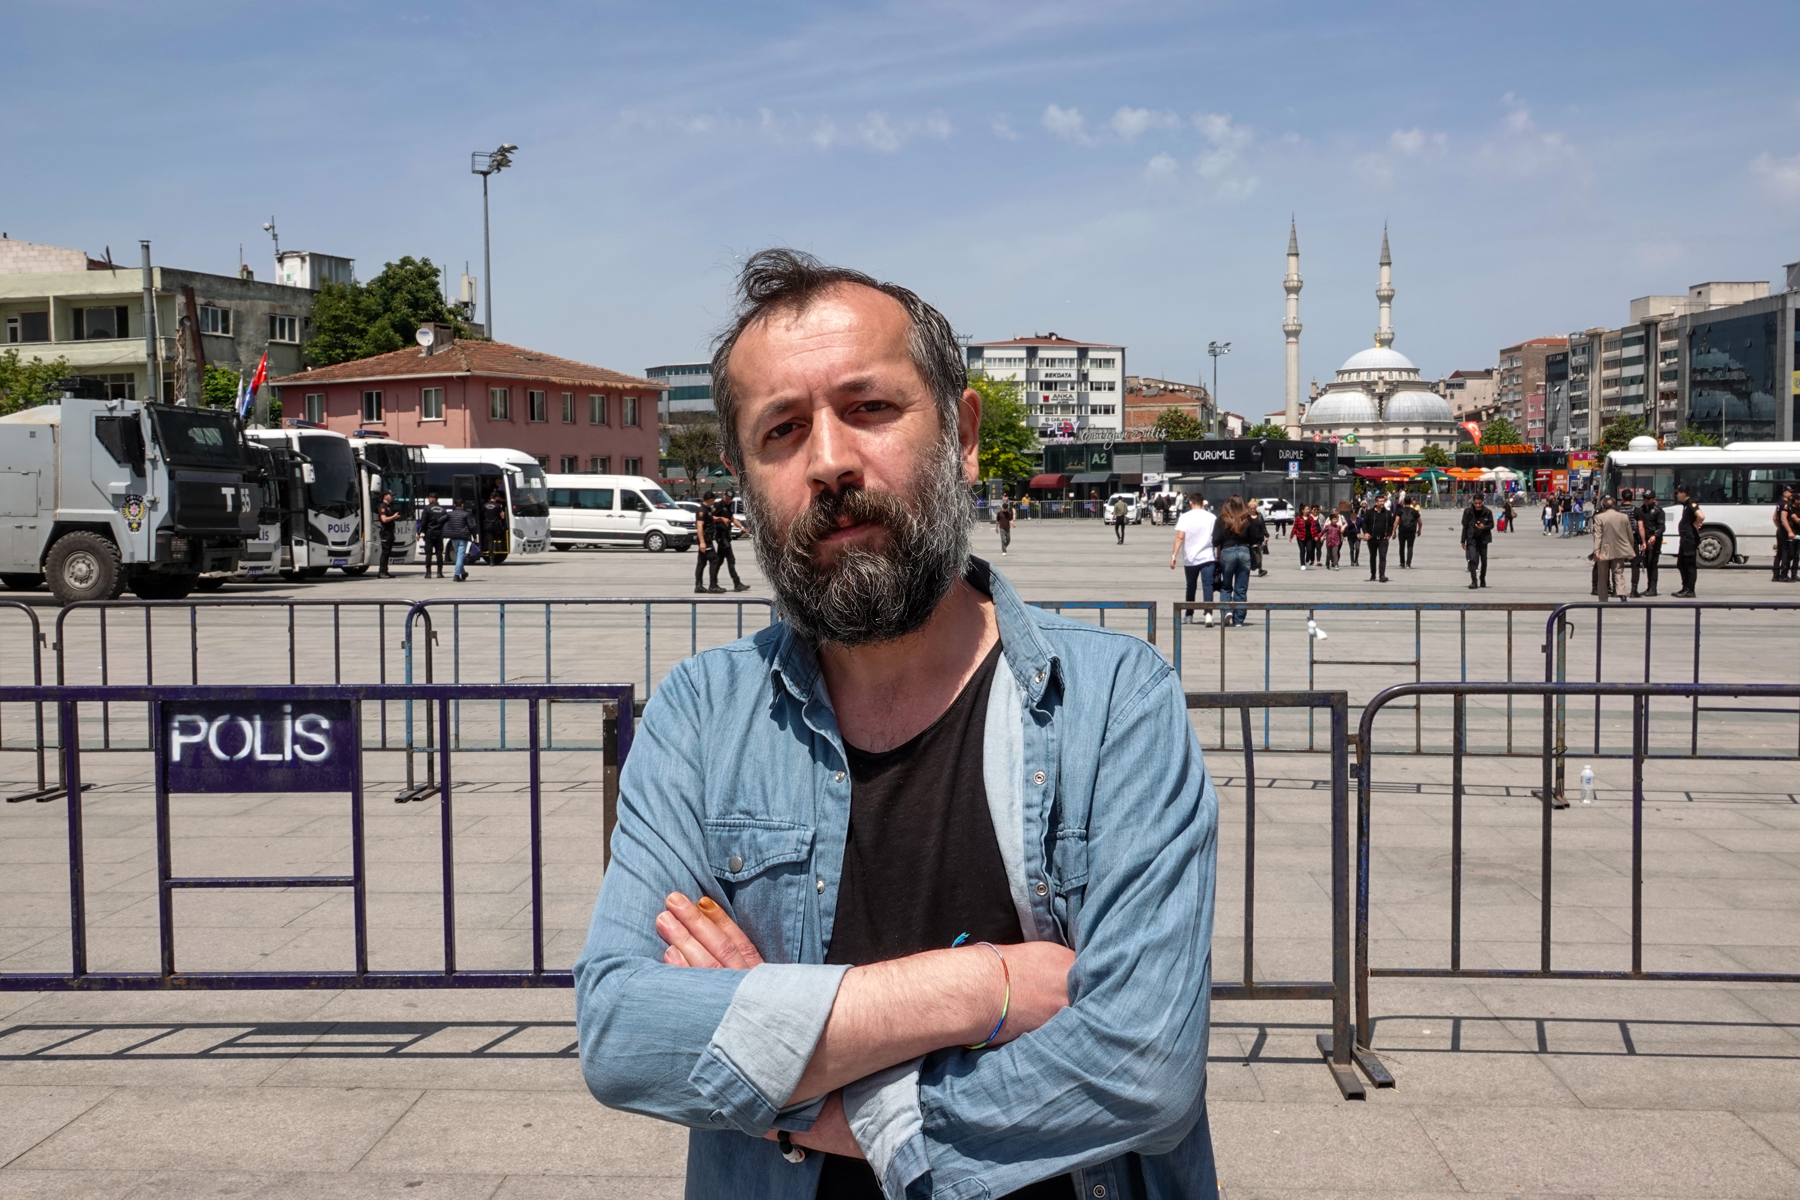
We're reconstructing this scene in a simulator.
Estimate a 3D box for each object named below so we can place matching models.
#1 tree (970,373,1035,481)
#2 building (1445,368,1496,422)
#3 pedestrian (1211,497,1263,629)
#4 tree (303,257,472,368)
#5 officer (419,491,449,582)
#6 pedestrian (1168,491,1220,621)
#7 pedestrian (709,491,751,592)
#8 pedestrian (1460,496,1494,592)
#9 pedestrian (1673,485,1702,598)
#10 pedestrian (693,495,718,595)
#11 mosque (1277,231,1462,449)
[{"bbox_3d":[6.091,-10.211,117.710,7.600,10.640,7.400,0,3,0],"label":"tree"},{"bbox_3d":[120.947,-38.290,370.572,12.500,21.000,13.000,1,3,17],"label":"building"},{"bbox_3d":[4.361,-0.510,22.800,0.540,1.730,0.420,0,3,7],"label":"pedestrian"},{"bbox_3d":[-26.695,-10.658,91.599,9.200,14.710,9.000,-1,3,-17],"label":"tree"},{"bbox_3d":[-9.871,-1.357,37.100,0.600,1.800,0.380,-1,3,-13],"label":"officer"},{"bbox_3d":[3.837,-0.520,22.900,0.580,1.760,0.420,0,3,7],"label":"pedestrian"},{"bbox_3d":[-3.057,-1.057,31.300,0.720,1.810,0.500,0,3,-3],"label":"pedestrian"},{"bbox_3d":[10.663,-1.078,32.400,0.560,1.750,0.400,0,4,14],"label":"pedestrian"},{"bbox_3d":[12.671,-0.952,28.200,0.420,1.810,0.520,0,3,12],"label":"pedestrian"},{"bbox_3d":[-3.388,-1.016,31.000,0.480,1.810,0.520,-1,3,-13],"label":"pedestrian"},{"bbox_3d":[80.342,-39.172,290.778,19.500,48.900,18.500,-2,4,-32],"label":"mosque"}]

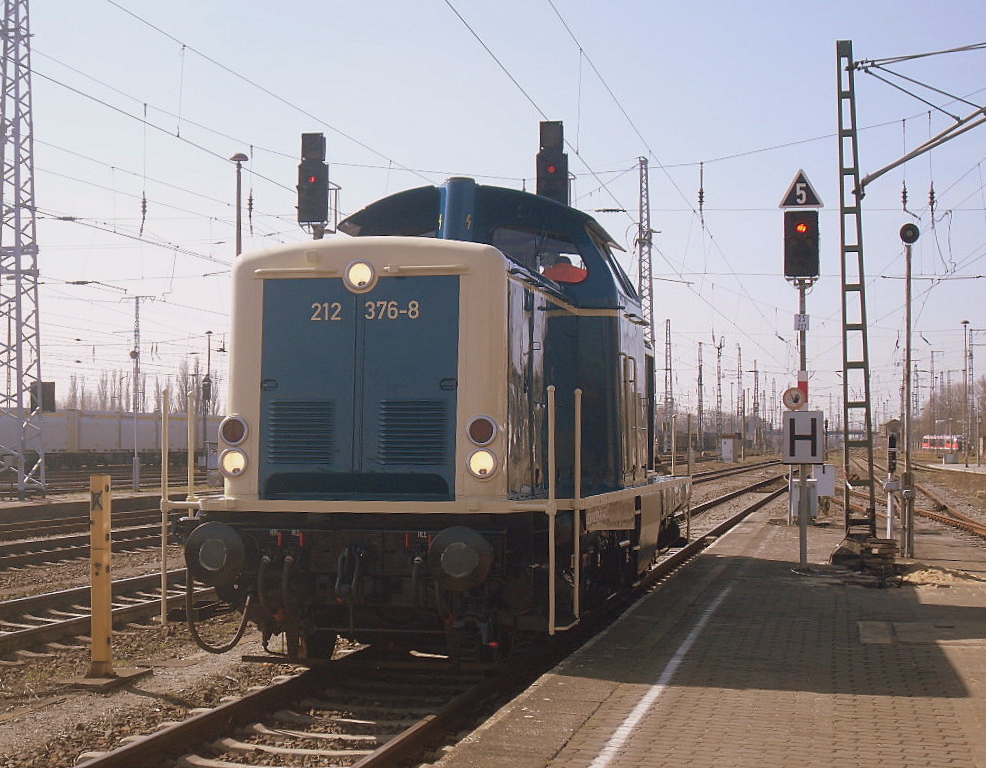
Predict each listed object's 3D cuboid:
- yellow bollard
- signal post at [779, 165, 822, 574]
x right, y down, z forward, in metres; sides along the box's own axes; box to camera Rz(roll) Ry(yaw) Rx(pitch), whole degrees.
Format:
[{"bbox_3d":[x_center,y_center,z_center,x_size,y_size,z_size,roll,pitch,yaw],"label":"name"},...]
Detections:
[{"bbox_3d":[-3.173,1.558,14.173,0.170,1.627,0.190,0,-2,11],"label":"yellow bollard"},{"bbox_3d":[3.480,-0.163,19.680,0.500,4.503,0.400,0,-2,11],"label":"signal post"}]

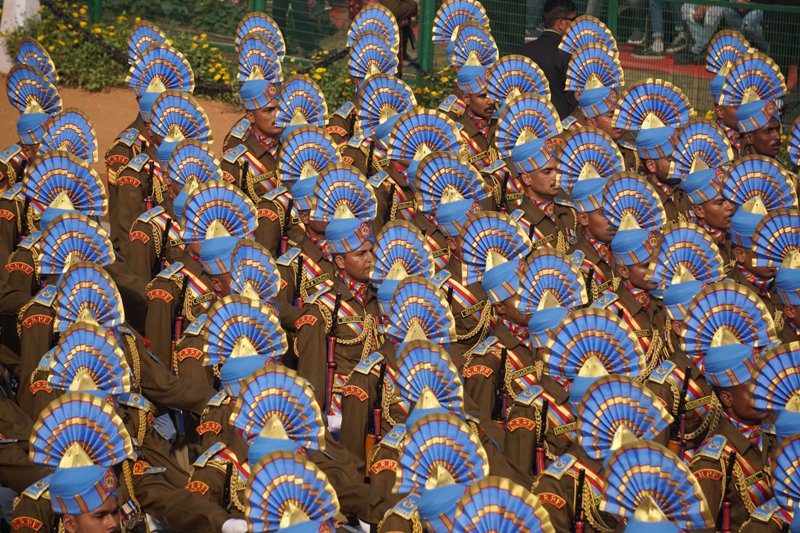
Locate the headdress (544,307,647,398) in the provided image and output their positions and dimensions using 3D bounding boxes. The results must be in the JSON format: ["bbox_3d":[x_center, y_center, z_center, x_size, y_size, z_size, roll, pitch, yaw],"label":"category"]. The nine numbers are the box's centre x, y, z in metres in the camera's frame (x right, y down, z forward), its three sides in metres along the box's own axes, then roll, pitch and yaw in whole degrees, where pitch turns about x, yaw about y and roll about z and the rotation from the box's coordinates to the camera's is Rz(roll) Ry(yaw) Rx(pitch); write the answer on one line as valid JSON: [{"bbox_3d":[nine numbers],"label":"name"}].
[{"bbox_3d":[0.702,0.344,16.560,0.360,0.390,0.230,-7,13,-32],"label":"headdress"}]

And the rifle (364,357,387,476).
[{"bbox_3d":[-0.127,0.849,19.521,0.220,0.900,0.070,14,9,43],"label":"rifle"}]

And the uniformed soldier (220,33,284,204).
[{"bbox_3d":[-0.740,-0.245,24.768,0.520,1.980,0.560,10,14,42],"label":"uniformed soldier"}]

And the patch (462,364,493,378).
[{"bbox_3d":[0.334,0.453,19.820,0.115,0.055,0.020,6,2,31],"label":"patch"}]

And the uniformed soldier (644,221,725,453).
[{"bbox_3d":[1.181,0.822,18.957,0.560,1.980,0.520,-10,15,-44],"label":"uniformed soldier"}]

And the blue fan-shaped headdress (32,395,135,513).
[{"bbox_3d":[-1.075,0.633,15.569,0.380,0.370,0.240,-9,14,-41],"label":"blue fan-shaped headdress"}]

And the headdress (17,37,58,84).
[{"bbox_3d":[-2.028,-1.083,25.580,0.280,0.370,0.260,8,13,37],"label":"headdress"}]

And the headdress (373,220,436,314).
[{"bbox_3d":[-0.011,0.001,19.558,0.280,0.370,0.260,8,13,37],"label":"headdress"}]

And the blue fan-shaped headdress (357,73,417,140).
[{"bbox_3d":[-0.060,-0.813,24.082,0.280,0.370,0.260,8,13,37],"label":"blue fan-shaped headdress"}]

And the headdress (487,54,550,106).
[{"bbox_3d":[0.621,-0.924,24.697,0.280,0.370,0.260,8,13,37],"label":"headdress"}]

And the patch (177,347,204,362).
[{"bbox_3d":[-0.906,0.379,19.800,0.110,0.055,0.020,7,12,32],"label":"patch"}]

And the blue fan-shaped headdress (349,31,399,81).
[{"bbox_3d":[-0.135,-1.008,23.499,0.360,0.390,0.230,-10,15,-42],"label":"blue fan-shaped headdress"}]

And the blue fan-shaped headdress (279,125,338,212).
[{"bbox_3d":[-0.409,-0.435,20.618,0.360,0.390,0.230,-10,15,-42],"label":"blue fan-shaped headdress"}]

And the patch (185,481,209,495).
[{"bbox_3d":[-0.736,0.802,16.625,0.115,0.055,0.020,8,14,37],"label":"patch"}]

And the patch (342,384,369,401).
[{"bbox_3d":[-0.176,0.498,18.190,0.115,0.055,0.020,9,14,39],"label":"patch"}]

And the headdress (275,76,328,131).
[{"bbox_3d":[-0.473,-0.721,22.128,0.360,0.390,0.230,-10,15,-42],"label":"headdress"}]

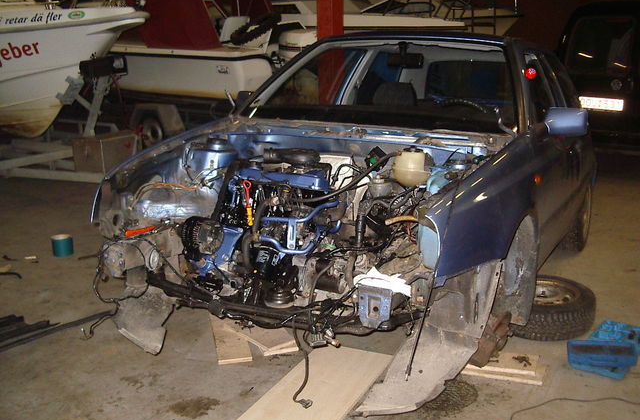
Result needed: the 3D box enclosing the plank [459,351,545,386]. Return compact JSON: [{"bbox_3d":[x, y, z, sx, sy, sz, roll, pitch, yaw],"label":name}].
[{"bbox_3d":[0.795,0.710,3.216,0.440,0.045,0.165,5,15,20],"label":"plank"}]

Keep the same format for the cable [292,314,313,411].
[{"bbox_3d":[-0.072,0.579,2.668,0.070,0.360,0.060,7,16,26],"label":"cable"}]

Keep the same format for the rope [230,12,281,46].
[{"bbox_3d":[-0.845,-2.364,9.201,0.660,0.450,0.350,0,14,0],"label":"rope"}]

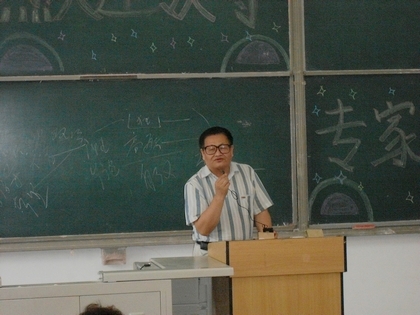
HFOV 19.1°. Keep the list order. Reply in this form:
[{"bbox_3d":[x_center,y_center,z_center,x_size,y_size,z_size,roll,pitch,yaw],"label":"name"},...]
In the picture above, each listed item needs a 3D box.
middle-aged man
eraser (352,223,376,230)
[{"bbox_3d":[0.125,0.657,6.819,0.500,1.650,0.420,-2,1,-4],"label":"middle-aged man"},{"bbox_3d":[1.004,0.453,8.150,0.145,0.035,0.055,-2,1,-11],"label":"eraser"}]

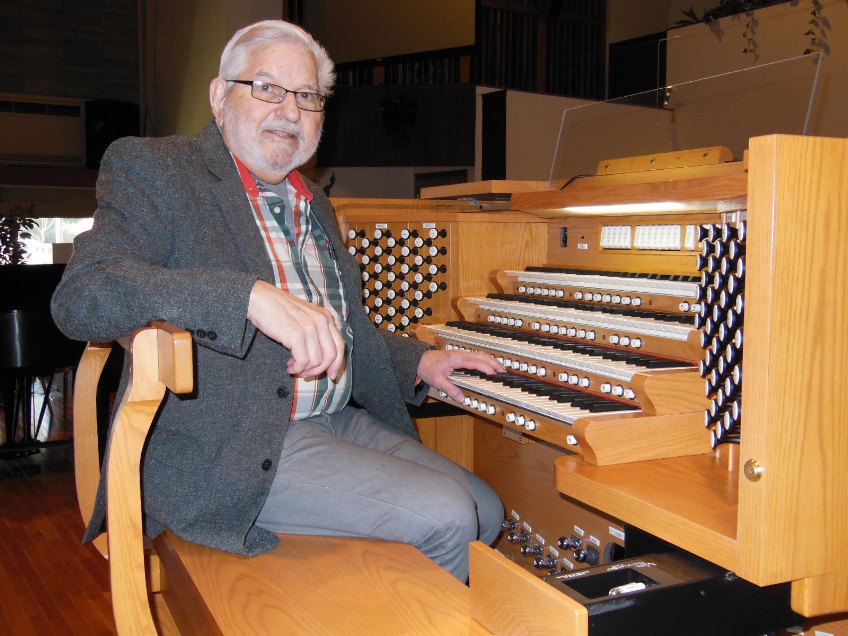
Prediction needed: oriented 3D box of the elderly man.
[{"bbox_3d":[-0.145,0.173,1.631,0.750,1.330,0.740,4,6,37],"label":"elderly man"}]

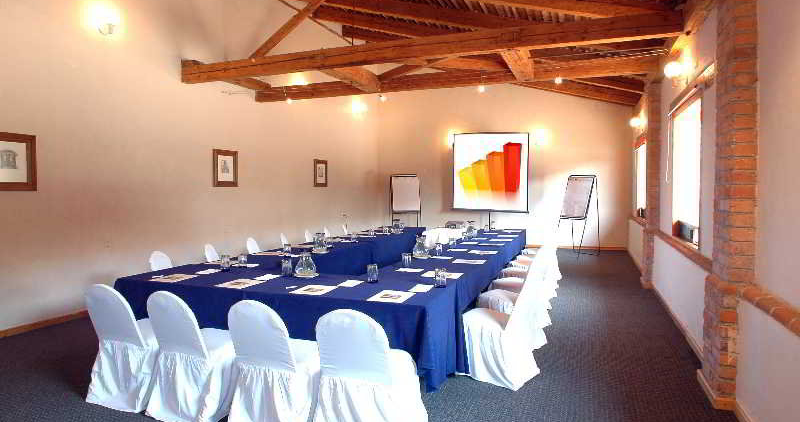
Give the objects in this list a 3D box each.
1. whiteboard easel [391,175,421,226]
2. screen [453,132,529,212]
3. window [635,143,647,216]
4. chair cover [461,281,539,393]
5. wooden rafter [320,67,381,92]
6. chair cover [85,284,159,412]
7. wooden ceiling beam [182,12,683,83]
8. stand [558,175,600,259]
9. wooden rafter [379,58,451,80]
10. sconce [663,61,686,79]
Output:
[{"bbox_3d":[0.157,0.015,12.279,0.750,1.880,0.800,0,3,-4],"label":"whiteboard easel"},{"bbox_3d":[2.435,-1.035,12.569,1.996,2.095,0.058,1,3,21],"label":"screen"},{"bbox_3d":[4.893,-0.635,9.455,0.120,1.460,1.420,1,3,21],"label":"window"},{"bbox_3d":[0.861,0.952,4.041,0.650,0.925,0.520,3,4,39],"label":"chair cover"},{"bbox_3d":[-0.699,-2.129,7.284,0.170,0.270,1.580,1,3,21],"label":"wooden rafter"},{"bbox_3d":[-2.034,0.976,3.686,0.520,0.925,0.650,1,3,21],"label":"chair cover"},{"bbox_3d":[-0.191,-2.055,6.127,6.770,0.260,0.190,1,3,21],"label":"wooden ceiling beam"},{"bbox_3d":[4.078,0.108,10.776,0.850,1.850,0.720,-2,4,-35],"label":"stand"},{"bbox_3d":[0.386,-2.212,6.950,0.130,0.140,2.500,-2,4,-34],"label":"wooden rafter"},{"bbox_3d":[3.105,-1.601,5.267,0.231,0.223,0.198,1,3,21],"label":"sconce"}]

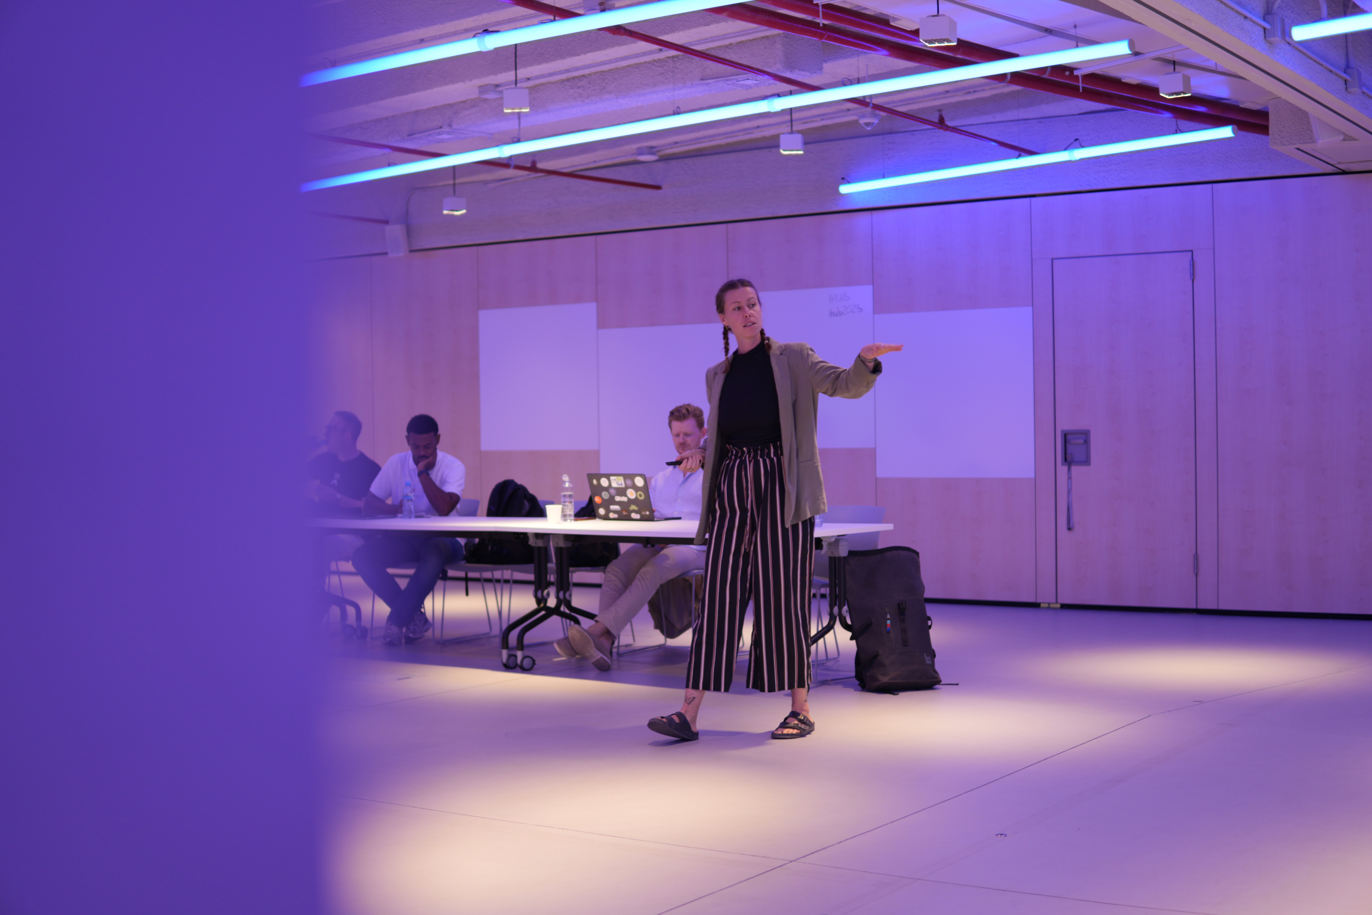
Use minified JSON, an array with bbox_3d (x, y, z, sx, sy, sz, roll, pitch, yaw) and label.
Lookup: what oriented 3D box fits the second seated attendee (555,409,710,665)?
[{"bbox_3d":[-0.150,0.369,8.789,0.550,1.300,1.080,0,1,34],"label":"second seated attendee"}]

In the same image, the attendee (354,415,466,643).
[{"bbox_3d":[-1.580,0.390,9.750,0.570,1.270,0.740,-1,1,21],"label":"attendee"}]

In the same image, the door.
[{"bbox_3d":[2.718,-0.166,10.620,0.885,2.160,0.060,0,1,31],"label":"door"}]

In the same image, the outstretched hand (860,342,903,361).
[{"bbox_3d":[0.713,-0.385,6.250,0.170,0.065,0.090,-1,1,18],"label":"outstretched hand"}]

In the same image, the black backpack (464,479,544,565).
[{"bbox_3d":[-1.045,0.352,9.739,0.330,0.470,0.290,0,1,37],"label":"black backpack"}]

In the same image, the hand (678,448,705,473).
[{"bbox_3d":[0.020,0.010,6.400,0.110,0.092,0.085,-1,1,-24],"label":"hand"}]

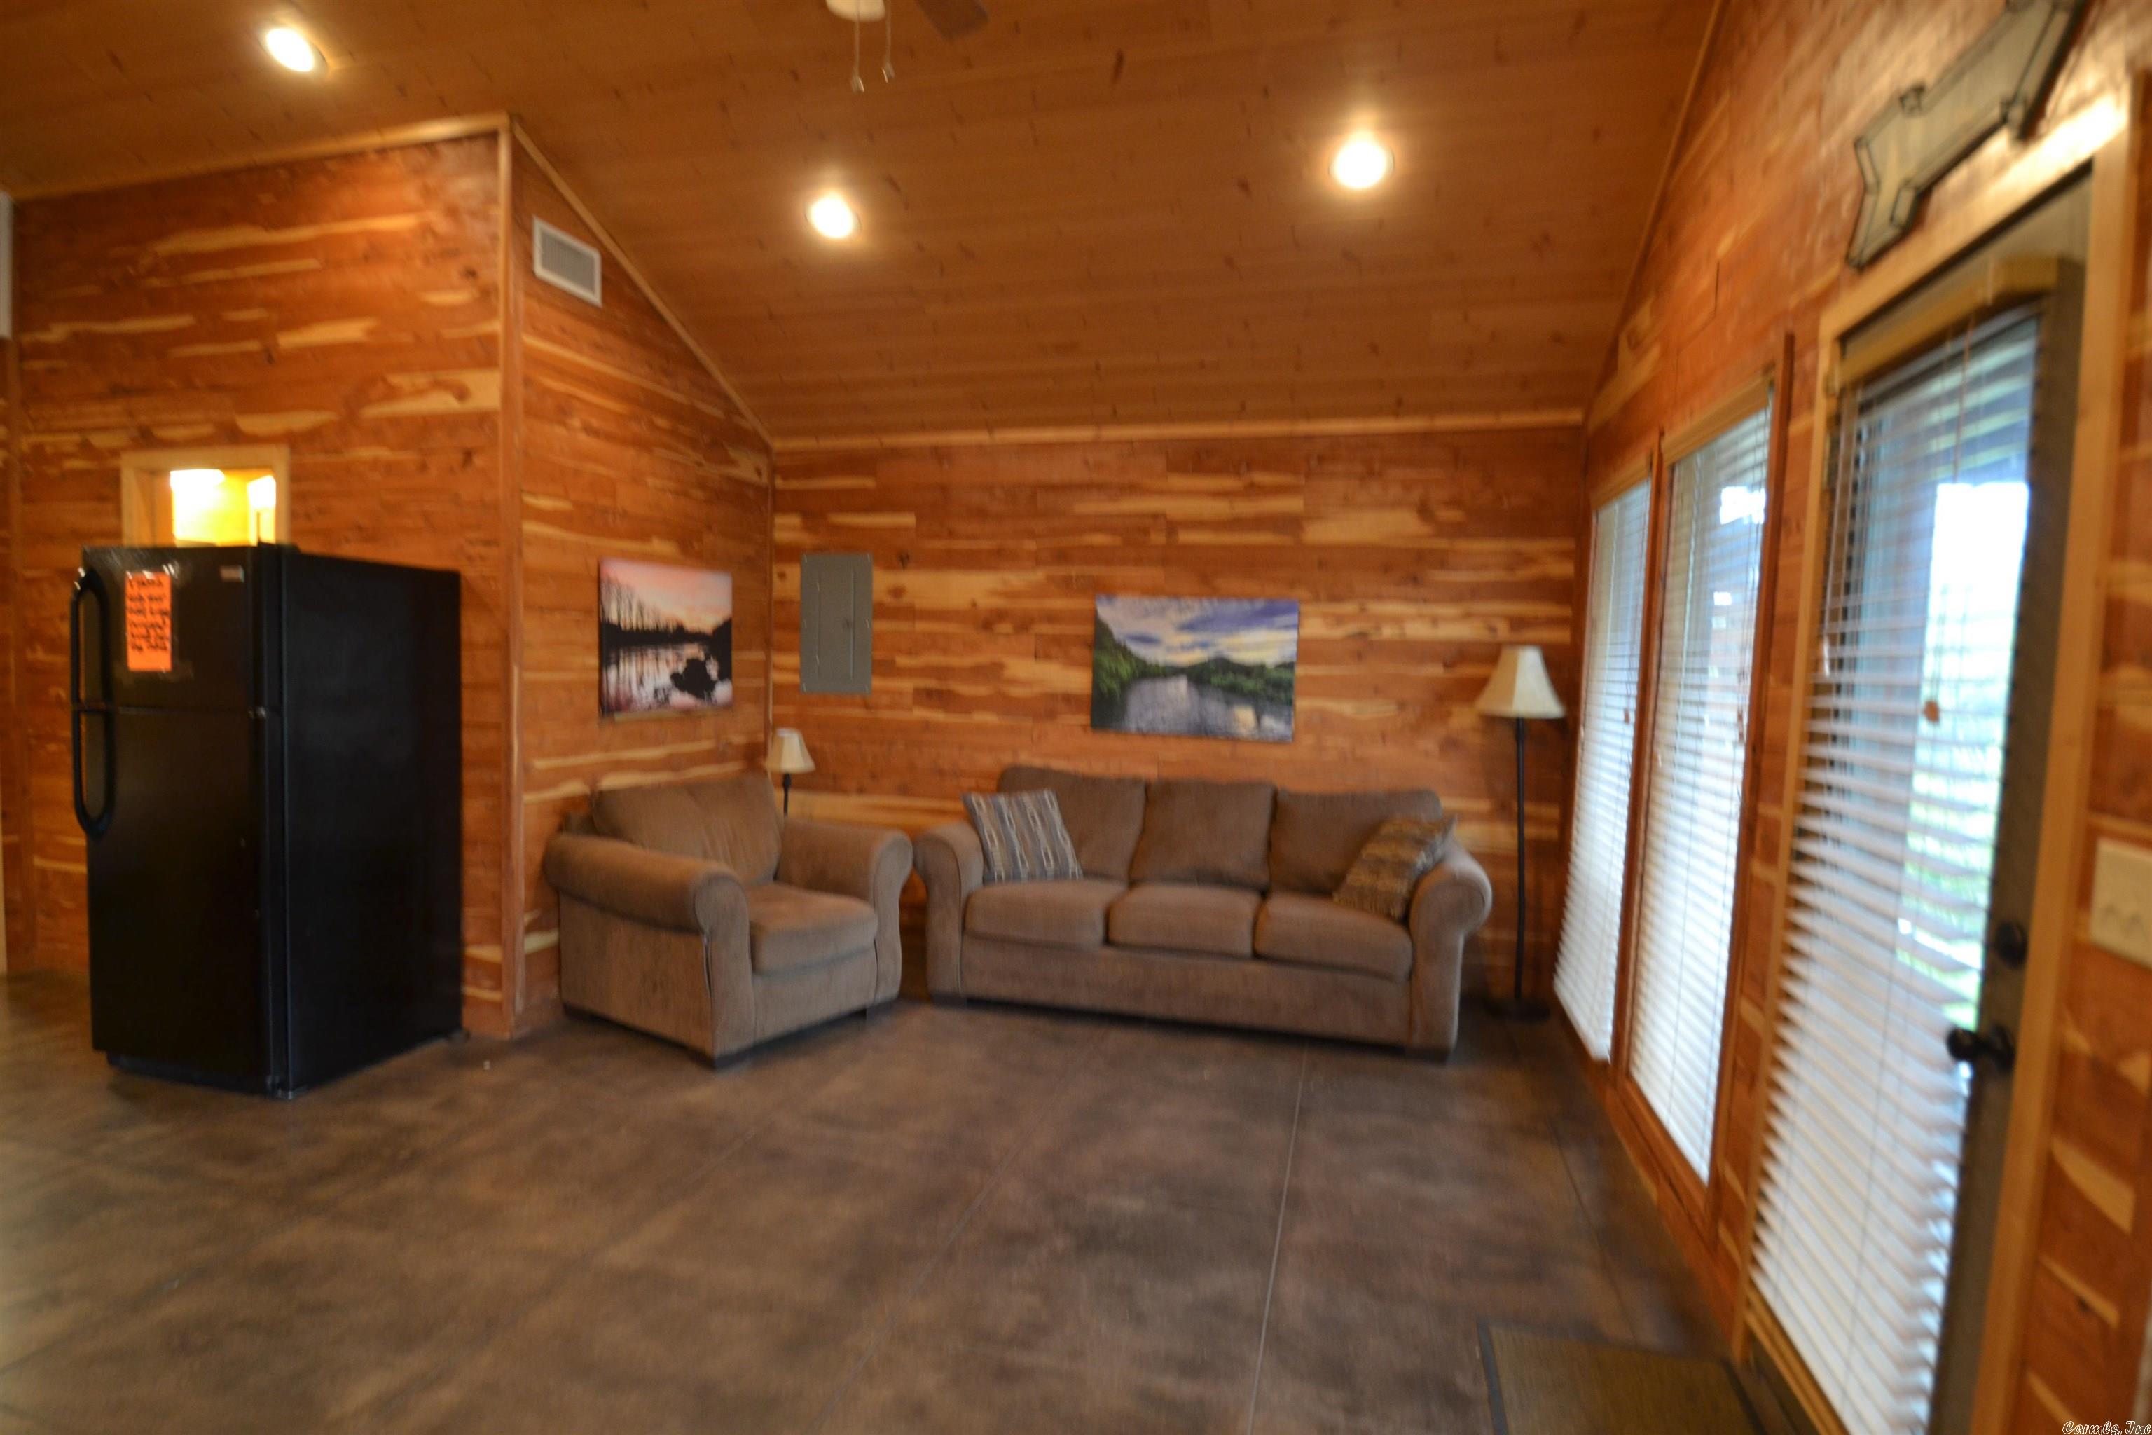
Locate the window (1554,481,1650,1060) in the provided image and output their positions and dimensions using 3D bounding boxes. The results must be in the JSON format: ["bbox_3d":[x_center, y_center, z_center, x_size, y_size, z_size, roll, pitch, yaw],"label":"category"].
[{"bbox_3d":[1.859,0.159,3.577,0.050,1.870,0.790,3,4,15],"label":"window"}]

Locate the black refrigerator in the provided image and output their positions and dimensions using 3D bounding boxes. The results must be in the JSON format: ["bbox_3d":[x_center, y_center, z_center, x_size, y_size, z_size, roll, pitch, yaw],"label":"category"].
[{"bbox_3d":[-2.610,0.306,3.333,0.720,1.650,0.740,3,4,15],"label":"black refrigerator"}]

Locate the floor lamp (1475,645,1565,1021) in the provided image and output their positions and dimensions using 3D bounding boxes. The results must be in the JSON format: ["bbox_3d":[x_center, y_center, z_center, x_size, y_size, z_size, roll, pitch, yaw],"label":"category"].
[{"bbox_3d":[1.779,0.467,4.076,0.335,1.500,0.335,3,4,15],"label":"floor lamp"}]

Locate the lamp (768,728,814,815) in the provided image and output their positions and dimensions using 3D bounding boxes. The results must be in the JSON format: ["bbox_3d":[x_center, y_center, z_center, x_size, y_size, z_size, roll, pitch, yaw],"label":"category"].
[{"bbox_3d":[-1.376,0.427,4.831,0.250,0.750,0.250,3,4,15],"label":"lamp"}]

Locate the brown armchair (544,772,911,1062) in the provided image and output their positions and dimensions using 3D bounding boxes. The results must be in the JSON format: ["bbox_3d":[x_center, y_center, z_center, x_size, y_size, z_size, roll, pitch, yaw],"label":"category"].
[{"bbox_3d":[-1.321,0.684,3.967,0.900,0.890,1.000,5,5,35],"label":"brown armchair"}]

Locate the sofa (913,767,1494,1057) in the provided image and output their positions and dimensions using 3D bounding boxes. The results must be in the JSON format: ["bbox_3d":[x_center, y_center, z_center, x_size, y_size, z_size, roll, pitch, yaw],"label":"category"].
[{"bbox_3d":[0.502,0.722,4.245,2.180,0.890,0.890,3,4,13],"label":"sofa"}]

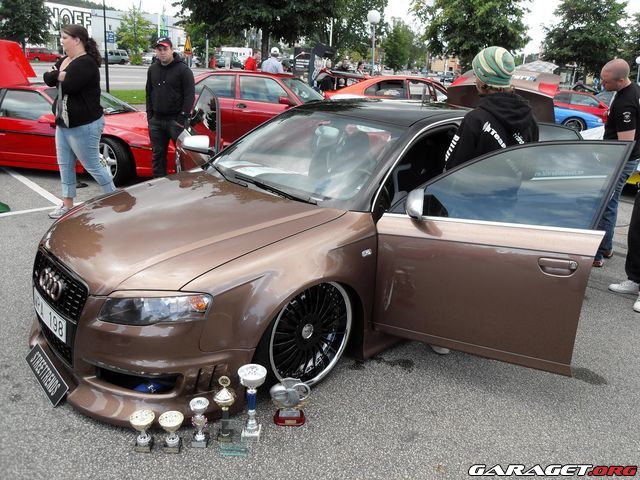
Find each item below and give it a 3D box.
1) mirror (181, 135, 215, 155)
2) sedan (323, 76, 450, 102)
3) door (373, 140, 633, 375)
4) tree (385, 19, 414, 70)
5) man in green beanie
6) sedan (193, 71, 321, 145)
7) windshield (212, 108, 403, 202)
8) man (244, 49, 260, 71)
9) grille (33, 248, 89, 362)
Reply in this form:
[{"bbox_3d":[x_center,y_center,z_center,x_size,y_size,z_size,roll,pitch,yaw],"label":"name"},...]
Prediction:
[{"bbox_3d":[-0.948,-0.750,4.007,0.220,0.145,0.120,-5,20,-22],"label":"mirror"},{"bbox_3d":[2.445,-3.610,13.773,4.450,1.380,1.720,6,19,8],"label":"sedan"},{"bbox_3d":[0.812,0.057,2.569,1.100,1.150,0.280,9,20,19],"label":"door"},{"bbox_3d":[7.511,-17.678,48.335,3.017,5.353,3.017,5,19,7],"label":"tree"},{"bbox_3d":[0.825,-0.163,2.836,0.530,1.690,0.400,4,19,5],"label":"man in green beanie"},{"bbox_3d":[-1.186,-2.423,9.640,4.450,1.400,1.710,8,19,12],"label":"sedan"},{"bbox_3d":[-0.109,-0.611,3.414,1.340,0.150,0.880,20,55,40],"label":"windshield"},{"bbox_3d":[-1.458,-3.134,11.082,0.400,1.780,0.500,5,19,4],"label":"man"},{"bbox_3d":[-1.268,0.326,2.508,0.640,0.440,0.120,20,16,40],"label":"grille"}]

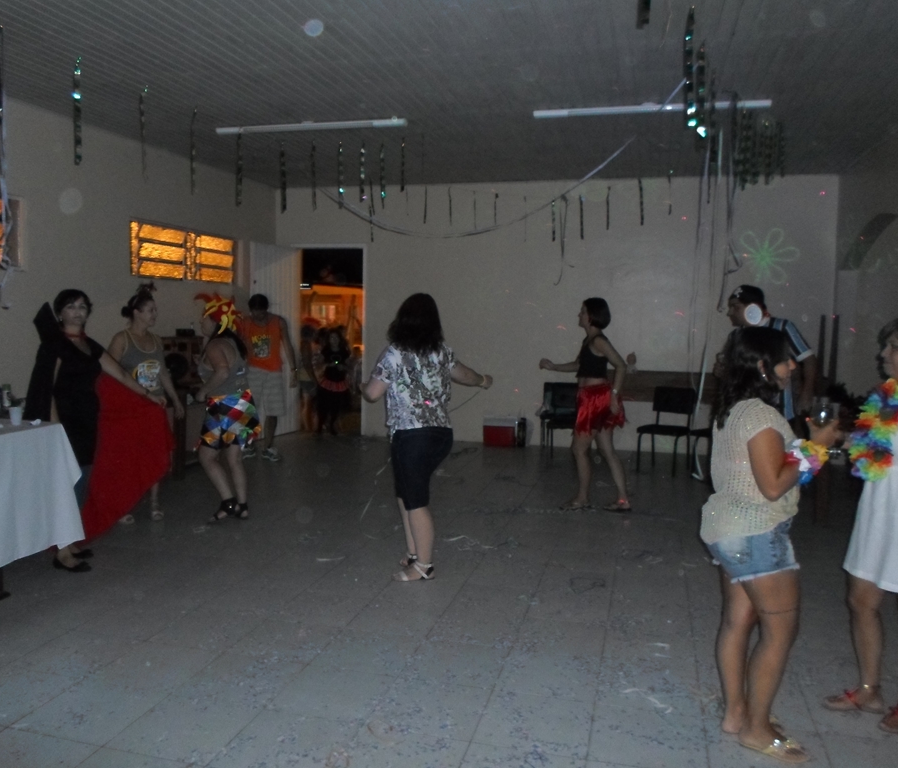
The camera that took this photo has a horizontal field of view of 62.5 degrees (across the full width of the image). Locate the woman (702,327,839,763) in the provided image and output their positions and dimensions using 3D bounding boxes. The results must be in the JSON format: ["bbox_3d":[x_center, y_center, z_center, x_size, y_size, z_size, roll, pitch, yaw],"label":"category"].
[{"bbox_3d":[1.119,0.549,2.648,0.470,1.530,0.440,2,6,6],"label":"woman"}]

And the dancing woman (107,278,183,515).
[{"bbox_3d":[-2.207,0.134,5.372,0.400,1.700,0.560,6,7,41],"label":"dancing woman"}]

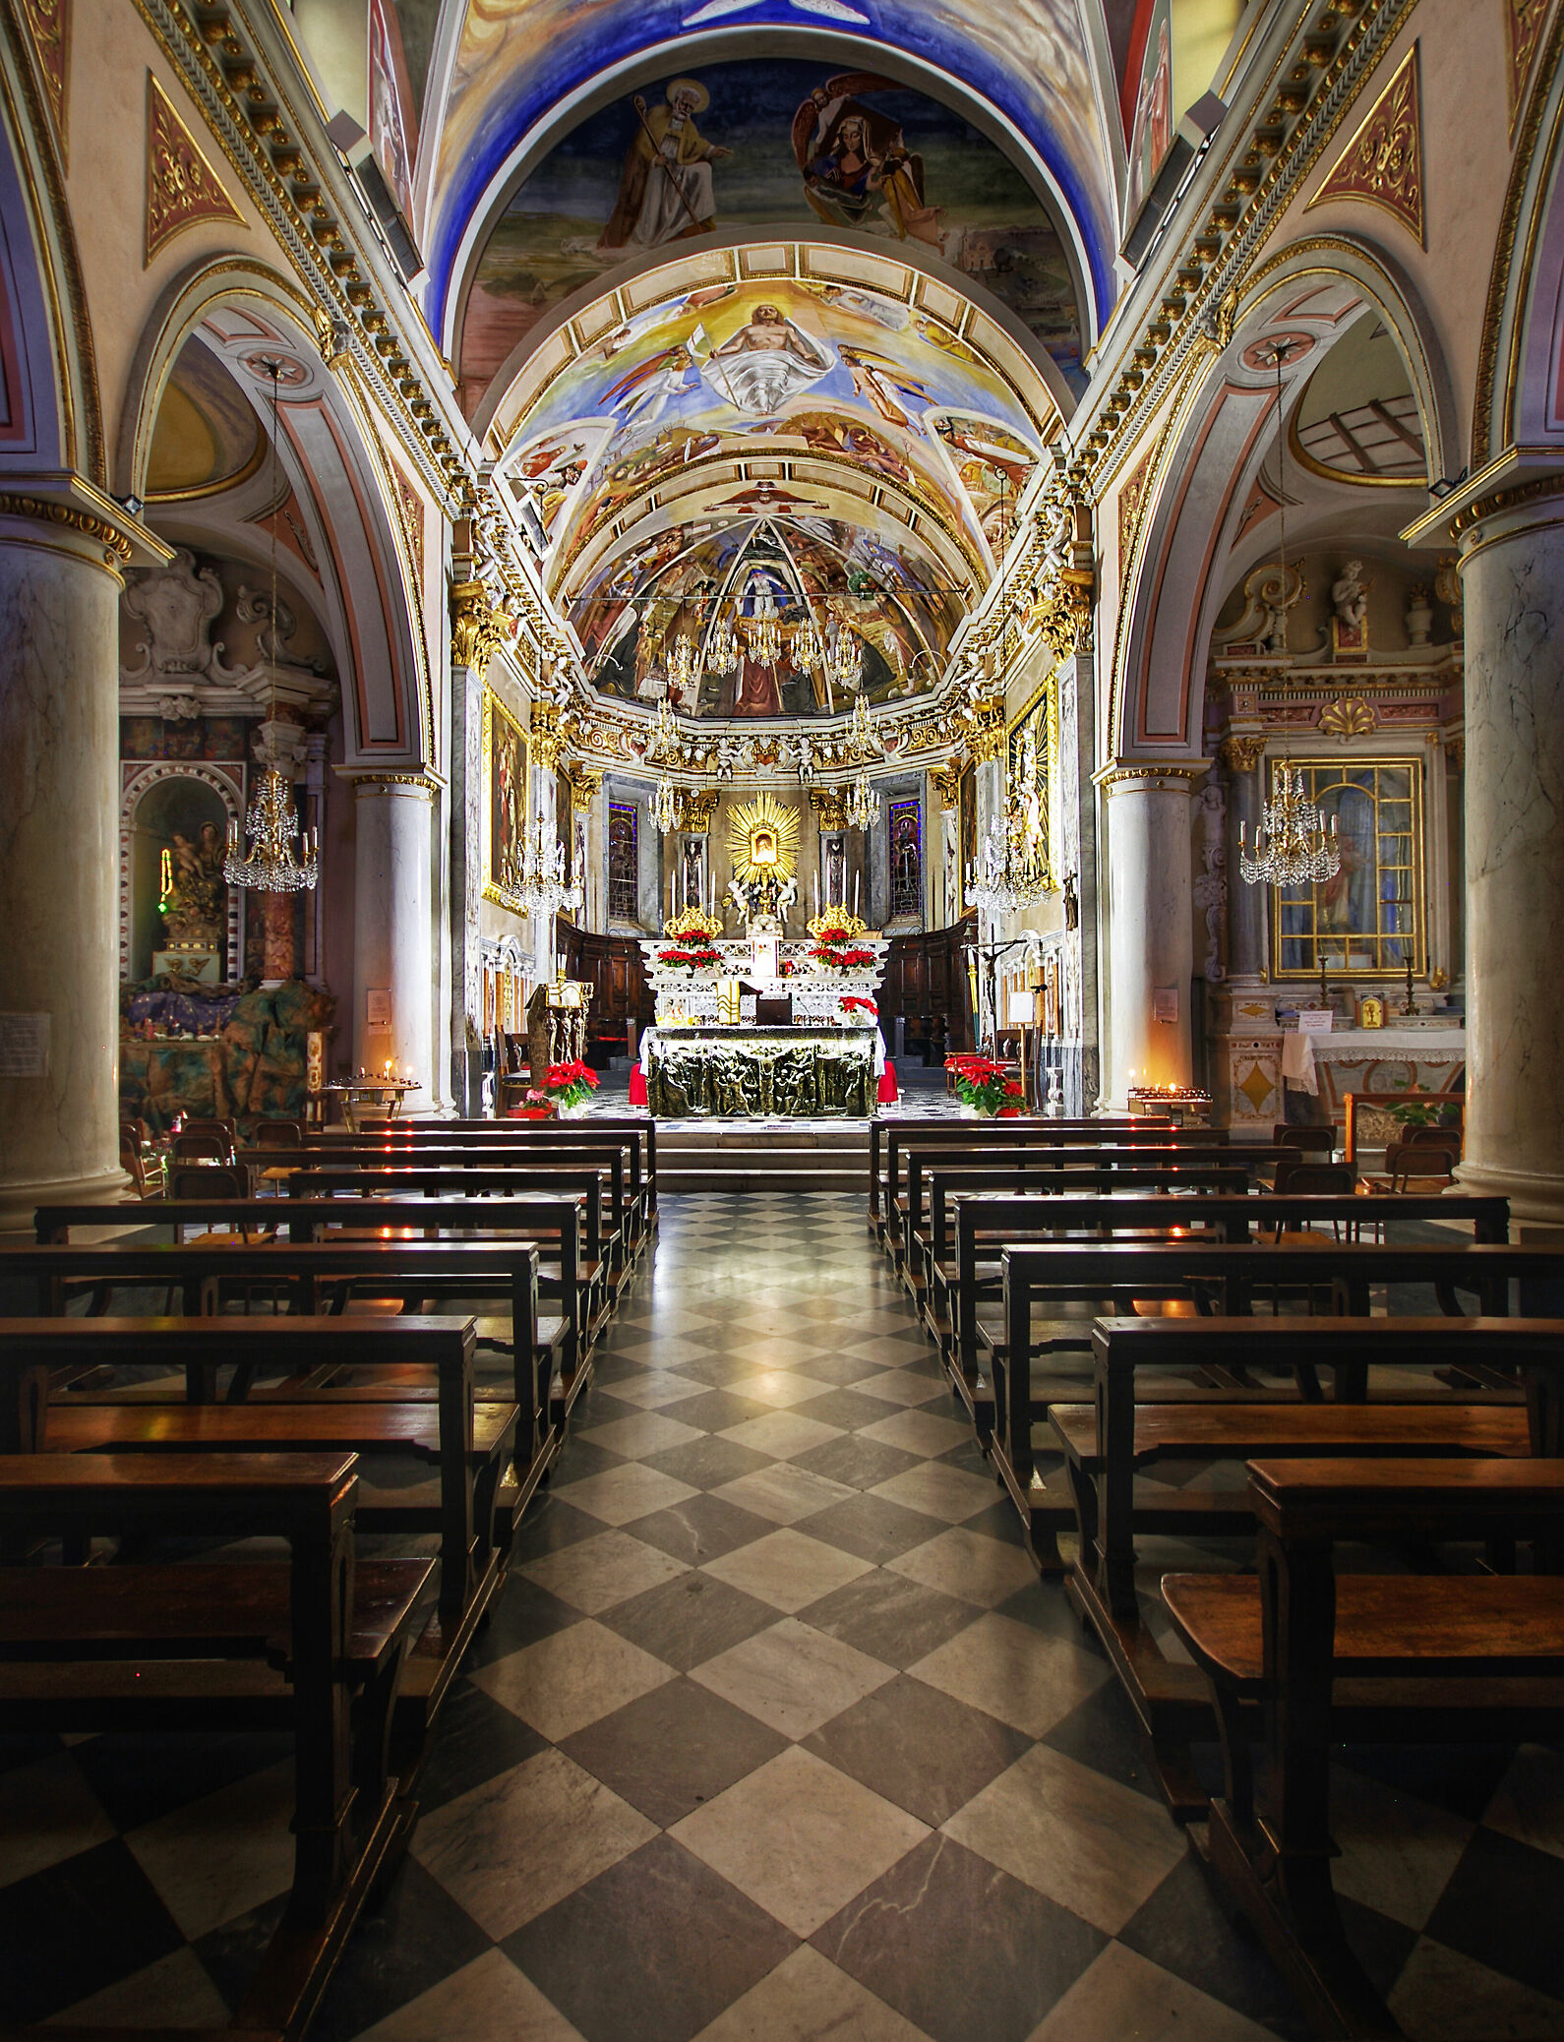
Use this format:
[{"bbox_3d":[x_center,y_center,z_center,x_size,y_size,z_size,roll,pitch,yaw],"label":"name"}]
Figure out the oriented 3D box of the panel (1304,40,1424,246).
[{"bbox_3d":[3.280,-4.510,5.600,0.060,1.070,1.080,0,0,-1],"label":"panel"}]

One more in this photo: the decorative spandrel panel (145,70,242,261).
[{"bbox_3d":[-3.385,-4.530,5.750,0.060,1.070,1.050,0,0,-1],"label":"decorative spandrel panel"}]

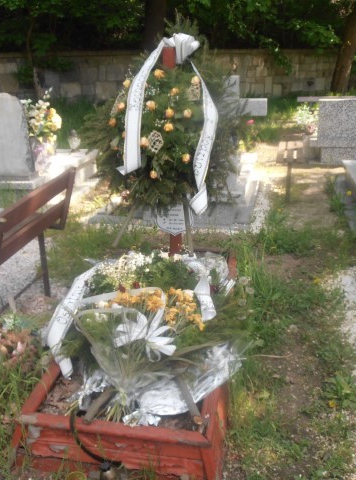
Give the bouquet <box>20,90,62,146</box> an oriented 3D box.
[{"bbox_3d":[-1.536,-1.390,6.243,0.450,0.600,0.340,2,19,8],"label":"bouquet"}]

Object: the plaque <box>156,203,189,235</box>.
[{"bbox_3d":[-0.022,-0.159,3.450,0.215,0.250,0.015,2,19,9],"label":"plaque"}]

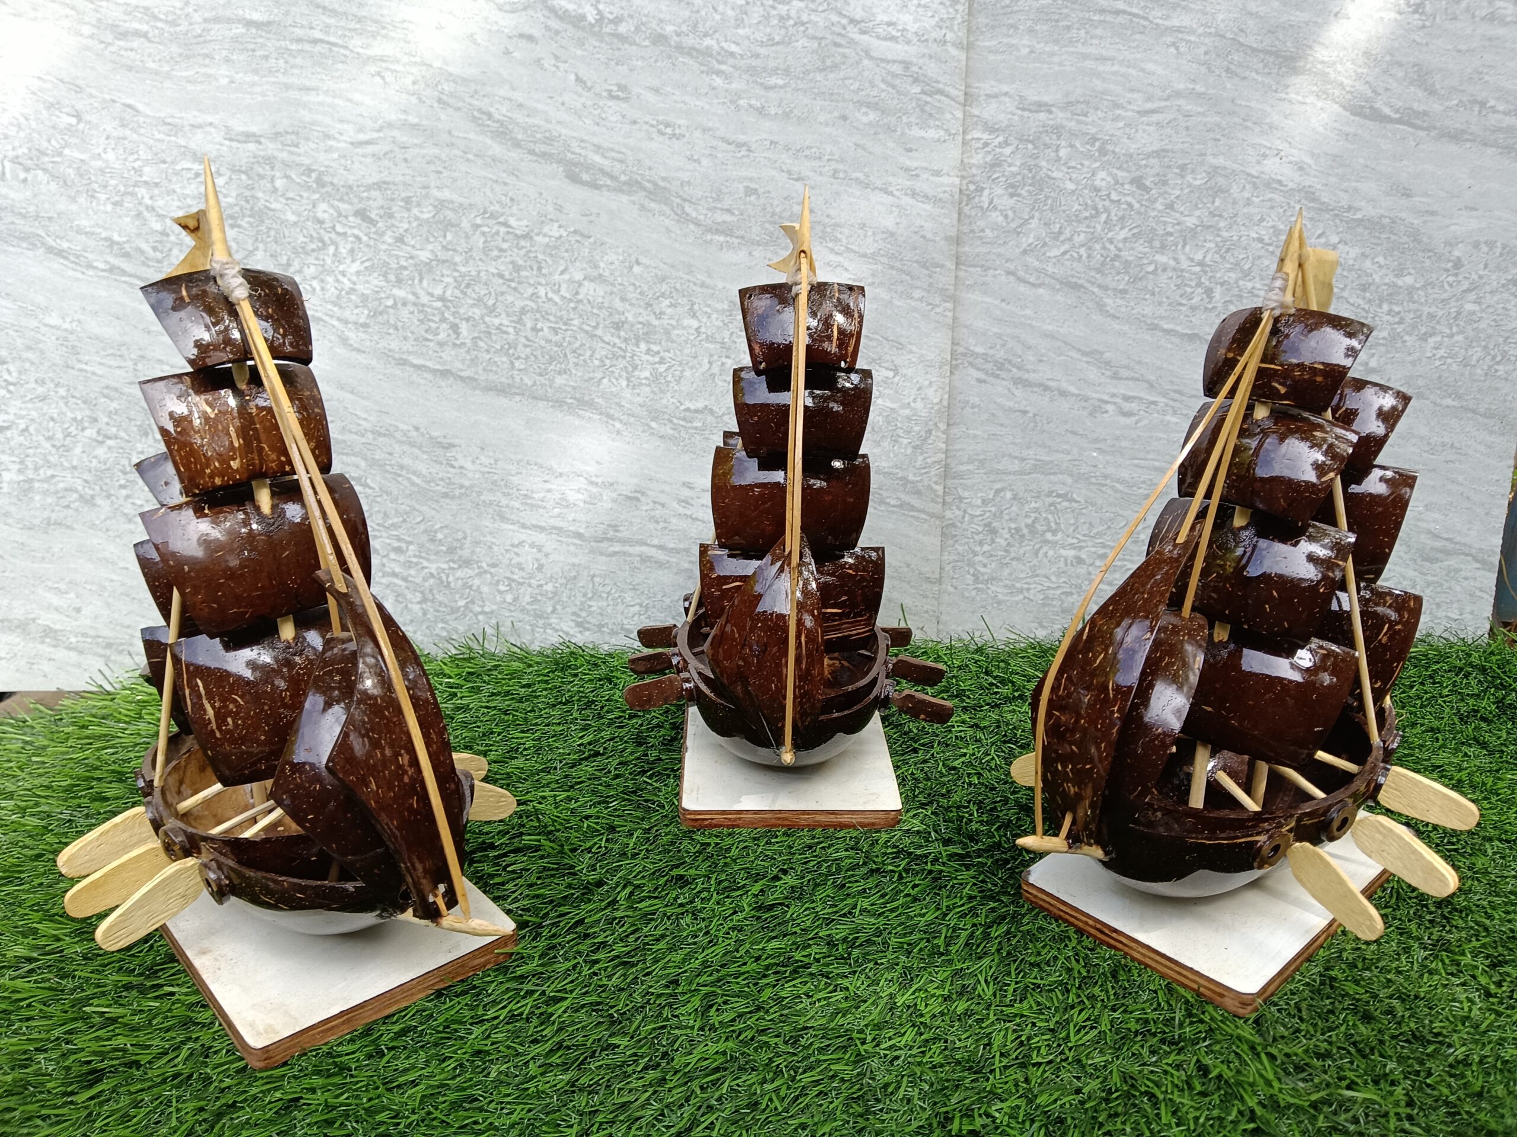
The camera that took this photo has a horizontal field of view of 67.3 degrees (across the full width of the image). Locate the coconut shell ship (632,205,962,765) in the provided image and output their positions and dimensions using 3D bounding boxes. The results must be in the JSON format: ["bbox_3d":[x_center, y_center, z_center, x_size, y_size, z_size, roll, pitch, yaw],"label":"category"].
[{"bbox_3d":[0.016,-0.035,0.586,0.183,0.308,0.217,1,19,0],"label":"coconut shell ship"}]

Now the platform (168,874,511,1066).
[{"bbox_3d":[-0.208,0.152,0.528,0.114,0.012,0.187,-16,25,-40],"label":"platform"}]

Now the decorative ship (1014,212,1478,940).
[{"bbox_3d":[0.199,0.008,0.480,0.223,0.299,0.183,-16,25,-39],"label":"decorative ship"}]

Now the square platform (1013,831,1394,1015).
[{"bbox_3d":[0.229,0.146,0.559,0.187,0.012,0.113,-16,25,-40],"label":"square platform"}]

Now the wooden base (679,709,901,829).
[{"bbox_3d":[0.016,0.102,0.682,0.116,0.012,0.187,0,19,-1],"label":"wooden base"}]

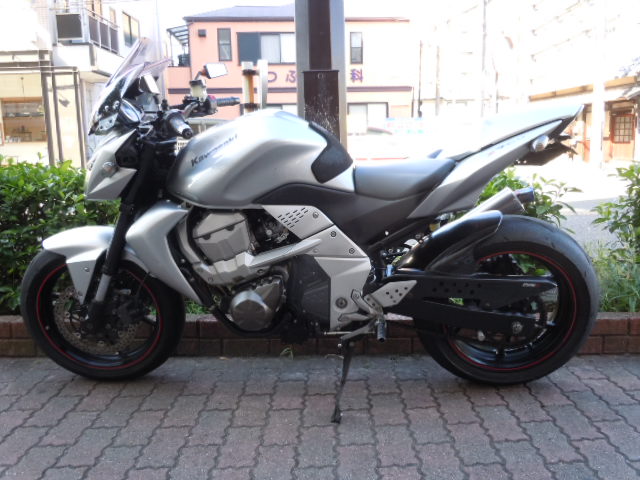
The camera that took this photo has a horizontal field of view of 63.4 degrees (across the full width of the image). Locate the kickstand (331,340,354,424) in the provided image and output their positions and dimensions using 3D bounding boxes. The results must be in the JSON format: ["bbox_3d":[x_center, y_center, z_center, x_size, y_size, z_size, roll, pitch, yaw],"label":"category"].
[{"bbox_3d":[0.071,0.460,1.702,0.060,0.267,0.060,9,-21,0],"label":"kickstand"}]

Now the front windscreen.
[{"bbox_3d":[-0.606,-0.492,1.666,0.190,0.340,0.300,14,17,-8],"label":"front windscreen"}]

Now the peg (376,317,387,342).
[{"bbox_3d":[0.189,0.275,1.596,0.030,0.030,0.100,-1,16,3],"label":"peg"}]

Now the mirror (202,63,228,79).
[{"bbox_3d":[-0.399,-0.651,1.986,0.045,0.075,0.130,7,21,23],"label":"mirror"}]

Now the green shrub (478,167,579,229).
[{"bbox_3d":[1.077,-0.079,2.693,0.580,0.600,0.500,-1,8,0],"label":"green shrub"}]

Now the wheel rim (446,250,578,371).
[{"bbox_3d":[0.654,0.228,1.823,0.440,0.440,0.150,-1,16,3],"label":"wheel rim"}]

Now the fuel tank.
[{"bbox_3d":[-0.211,-0.281,1.711,0.500,0.290,0.340,-1,16,3],"label":"fuel tank"}]

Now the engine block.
[{"bbox_3d":[-0.314,-0.019,1.730,0.190,0.180,0.340,-1,16,3],"label":"engine block"}]

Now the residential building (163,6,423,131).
[{"bbox_3d":[-1.450,-6.292,22.308,9.000,7.700,8.000,-2,8,-5],"label":"residential building"}]

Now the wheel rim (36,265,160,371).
[{"bbox_3d":[-0.784,0.259,1.886,0.440,0.440,0.100,-2,19,-3],"label":"wheel rim"}]

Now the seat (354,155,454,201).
[{"bbox_3d":[0.267,-0.208,1.712,0.330,0.130,0.260,-1,16,3],"label":"seat"}]

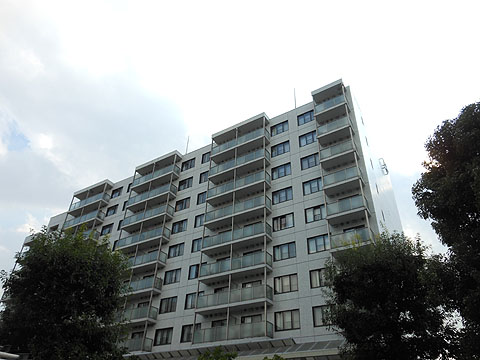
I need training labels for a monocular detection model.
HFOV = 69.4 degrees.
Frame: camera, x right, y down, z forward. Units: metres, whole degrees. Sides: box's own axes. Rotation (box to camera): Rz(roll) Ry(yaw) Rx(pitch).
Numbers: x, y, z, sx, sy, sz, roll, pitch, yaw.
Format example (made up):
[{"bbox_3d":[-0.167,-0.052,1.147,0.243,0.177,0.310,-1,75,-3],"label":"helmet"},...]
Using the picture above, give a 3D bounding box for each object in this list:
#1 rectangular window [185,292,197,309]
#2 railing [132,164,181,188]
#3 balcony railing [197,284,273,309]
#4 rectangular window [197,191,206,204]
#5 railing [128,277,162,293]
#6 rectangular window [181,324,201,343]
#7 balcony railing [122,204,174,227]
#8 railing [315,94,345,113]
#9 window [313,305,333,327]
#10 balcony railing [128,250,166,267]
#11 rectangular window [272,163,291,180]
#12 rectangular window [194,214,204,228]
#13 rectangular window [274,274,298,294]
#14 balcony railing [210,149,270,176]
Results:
[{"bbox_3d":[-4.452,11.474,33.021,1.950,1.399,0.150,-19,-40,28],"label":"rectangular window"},{"bbox_3d":[-11.176,-0.094,45.722,7.481,1.225,1.263,-19,-39,28],"label":"railing"},{"bbox_3d":[-0.583,10.317,29.920,7.152,1.225,1.263,-19,-39,28],"label":"balcony railing"},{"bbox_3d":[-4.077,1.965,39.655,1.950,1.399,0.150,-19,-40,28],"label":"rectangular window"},{"bbox_3d":[-11.521,11.711,37.394,7.343,1.091,1.201,-19,-40,28],"label":"railing"},{"bbox_3d":[-4.454,13.819,31.311,2.168,1.399,0.150,-19,-40,28],"label":"rectangular window"},{"bbox_3d":[-11.258,4.622,41.951,7.341,1.142,1.222,-19,-40,27],"label":"balcony railing"},{"bbox_3d":[9.163,-7.095,34.803,3.095,1.100,1.279,-19,-40,28],"label":"railing"},{"bbox_3d":[6.262,9.755,24.988,2.049,1.379,0.150,-19,-40,27],"label":"window"},{"bbox_3d":[-11.428,9.350,39.023,7.343,1.091,1.201,-19,-40,28],"label":"balcony railing"},{"bbox_3d":[4.205,-0.845,35.287,2.135,1.413,0.120,-19,-40,28],"label":"rectangular window"},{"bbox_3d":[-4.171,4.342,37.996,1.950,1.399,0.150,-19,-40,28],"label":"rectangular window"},{"bbox_3d":[3.802,8.619,28.663,2.135,1.413,0.120,-19,-40,28],"label":"rectangular window"},{"bbox_3d":[-0.142,-1.548,37.756,7.143,1.091,1.201,-19,-40,28],"label":"balcony railing"}]

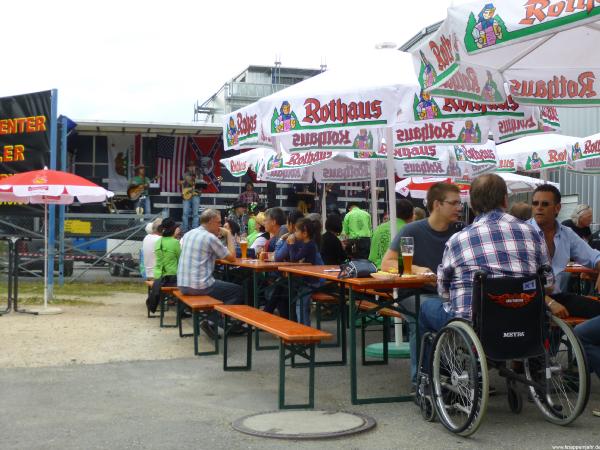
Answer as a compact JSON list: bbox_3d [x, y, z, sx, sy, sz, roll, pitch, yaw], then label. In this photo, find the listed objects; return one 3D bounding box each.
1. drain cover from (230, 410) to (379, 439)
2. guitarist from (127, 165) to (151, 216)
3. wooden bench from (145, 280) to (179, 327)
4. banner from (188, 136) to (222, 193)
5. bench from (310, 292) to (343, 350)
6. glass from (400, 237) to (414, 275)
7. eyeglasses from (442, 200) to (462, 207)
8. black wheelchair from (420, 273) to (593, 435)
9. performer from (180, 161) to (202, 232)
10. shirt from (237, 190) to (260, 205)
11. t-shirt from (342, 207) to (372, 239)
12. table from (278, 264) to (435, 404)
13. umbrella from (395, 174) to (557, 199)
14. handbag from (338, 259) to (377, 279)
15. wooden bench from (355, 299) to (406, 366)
[{"bbox_3d":[0.025,1.095,4.971,0.780,0.040,0.780,-1,-1,0],"label":"drain cover"},{"bbox_3d":[-4.096,-0.663,23.000,0.600,1.740,0.450,0,-1,-14],"label":"guitarist"},{"bbox_3d":[-1.722,0.971,11.320,0.260,0.480,2.200,-1,-1,-15],"label":"wooden bench"},{"bbox_3d":[-2.527,-1.618,24.100,0.920,1.500,0.050,-1,-1,-6],"label":"banner"},{"bbox_3d":[0.077,0.913,9.174,0.260,0.480,2.200,-1,-1,-14],"label":"bench"},{"bbox_3d":[0.682,0.194,5.720,0.085,0.243,0.085,-1,-1,0],"label":"glass"},{"bbox_3d":[0.950,-0.134,5.650,0.140,0.040,0.140,-1,-1,12],"label":"eyeglasses"},{"bbox_3d":[1.049,0.643,4.930,0.650,0.880,1.020,-1,-1,-17],"label":"black wheelchair"},{"bbox_3d":[-2.709,-0.685,22.300,0.600,1.790,0.450,-1,-1,-5],"label":"performer"},{"bbox_3d":[-1.286,-0.637,22.500,0.570,0.520,0.300,-1,-1,-11],"label":"shirt"},{"bbox_3d":[0.931,-0.041,14.600,0.470,0.540,0.290,-1,-1,-12],"label":"t-shirt"},{"bbox_3d":[0.334,0.717,6.310,0.500,0.770,2.200,-1,-1,-13],"label":"table"},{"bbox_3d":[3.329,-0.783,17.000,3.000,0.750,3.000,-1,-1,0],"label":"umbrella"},{"bbox_3d":[0.357,0.270,5.600,0.220,0.120,0.140,-1,-1,6],"label":"handbag"},{"bbox_3d":[0.790,0.860,6.356,0.260,0.480,2.200,-1,-1,-14],"label":"wooden bench"}]

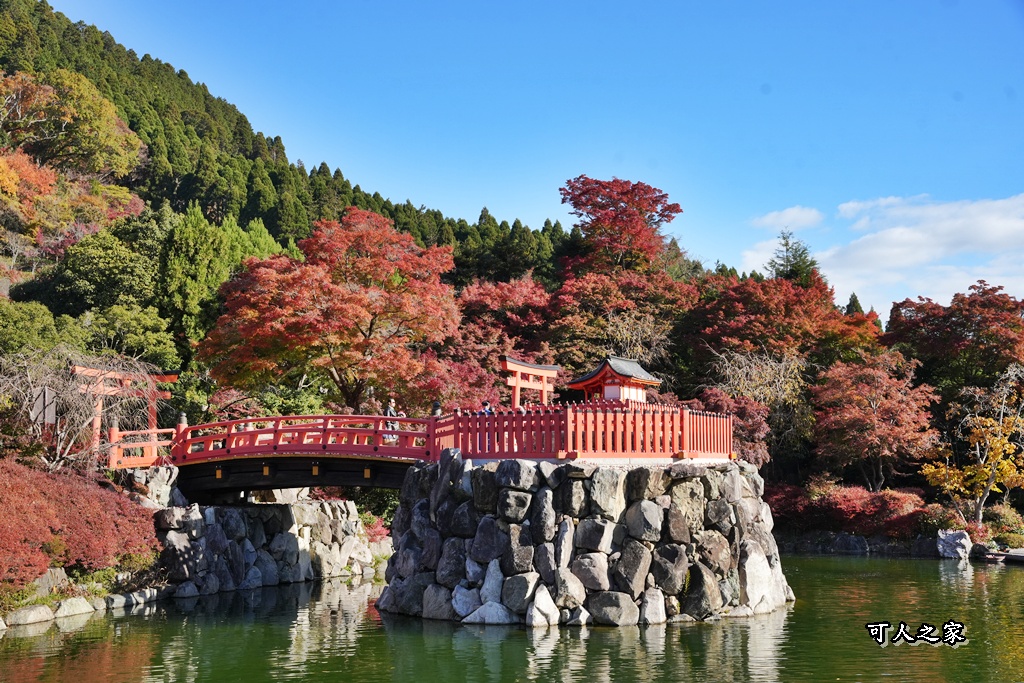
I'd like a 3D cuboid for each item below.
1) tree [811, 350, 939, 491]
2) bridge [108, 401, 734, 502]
[{"bbox_3d":[16.659,3.630,54.908,6.000,6.600,5.600,0,-6,0],"label":"tree"},{"bbox_3d":[-3.800,3.458,36.336,21.000,3.400,7.300,-2,-6,22],"label":"bridge"}]

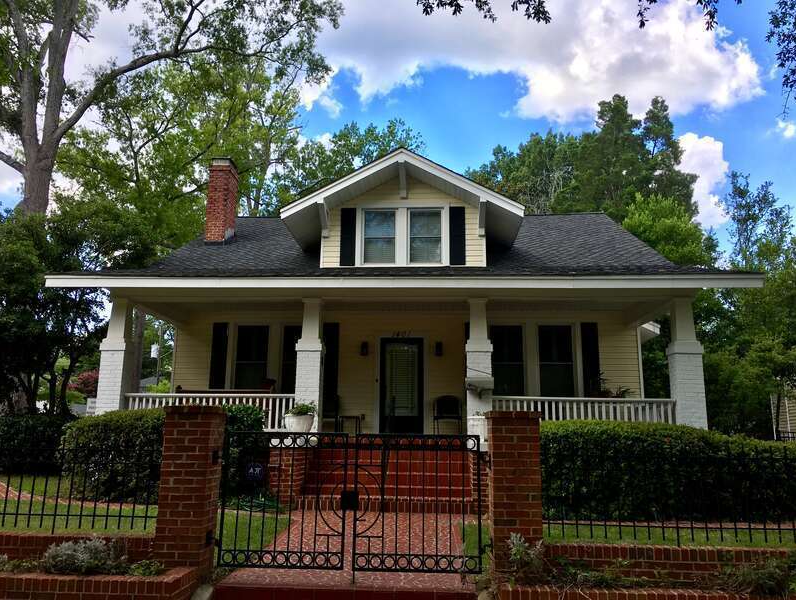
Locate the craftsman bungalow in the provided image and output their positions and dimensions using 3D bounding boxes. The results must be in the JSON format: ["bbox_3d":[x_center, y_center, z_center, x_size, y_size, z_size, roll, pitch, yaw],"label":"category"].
[{"bbox_3d":[0.320,0.612,17.337,11.350,7.700,13.800,0,-11,3],"label":"craftsman bungalow"}]

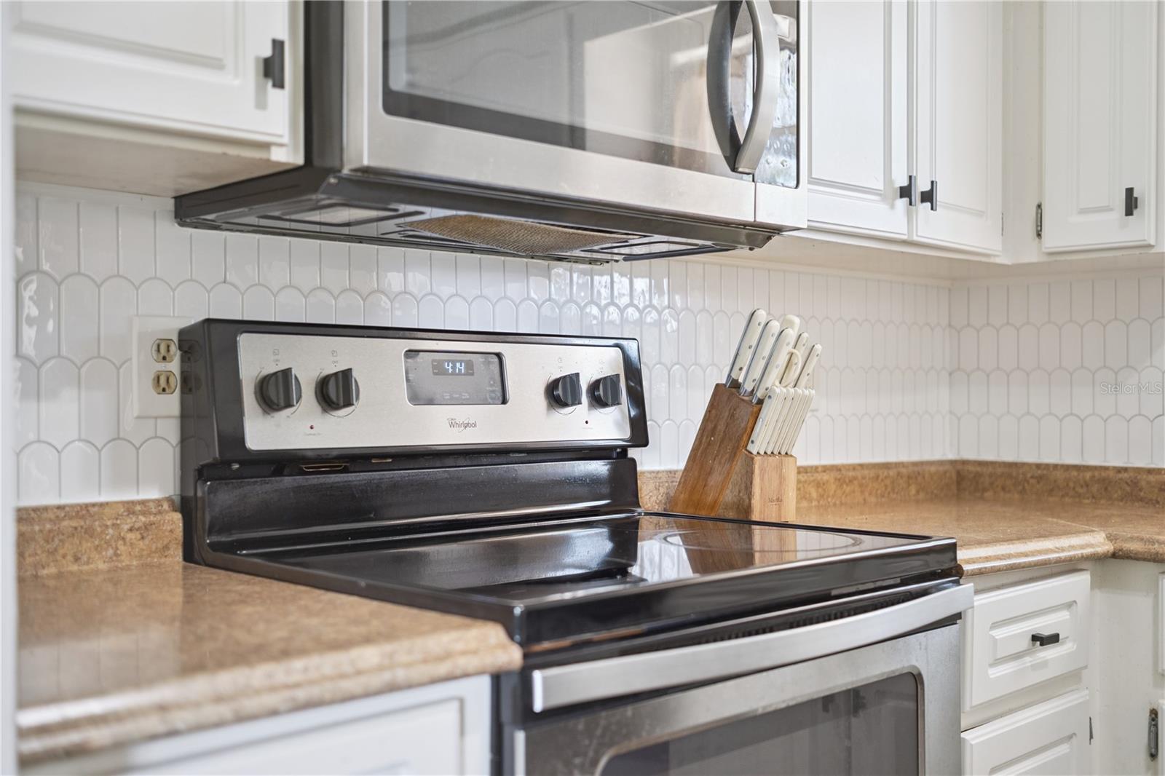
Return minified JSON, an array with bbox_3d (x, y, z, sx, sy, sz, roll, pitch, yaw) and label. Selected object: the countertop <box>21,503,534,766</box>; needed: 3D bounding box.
[{"bbox_3d":[-0.449,0.191,1.212,0.455,0.116,0.662,0,-1,-44],"label":"countertop"}]

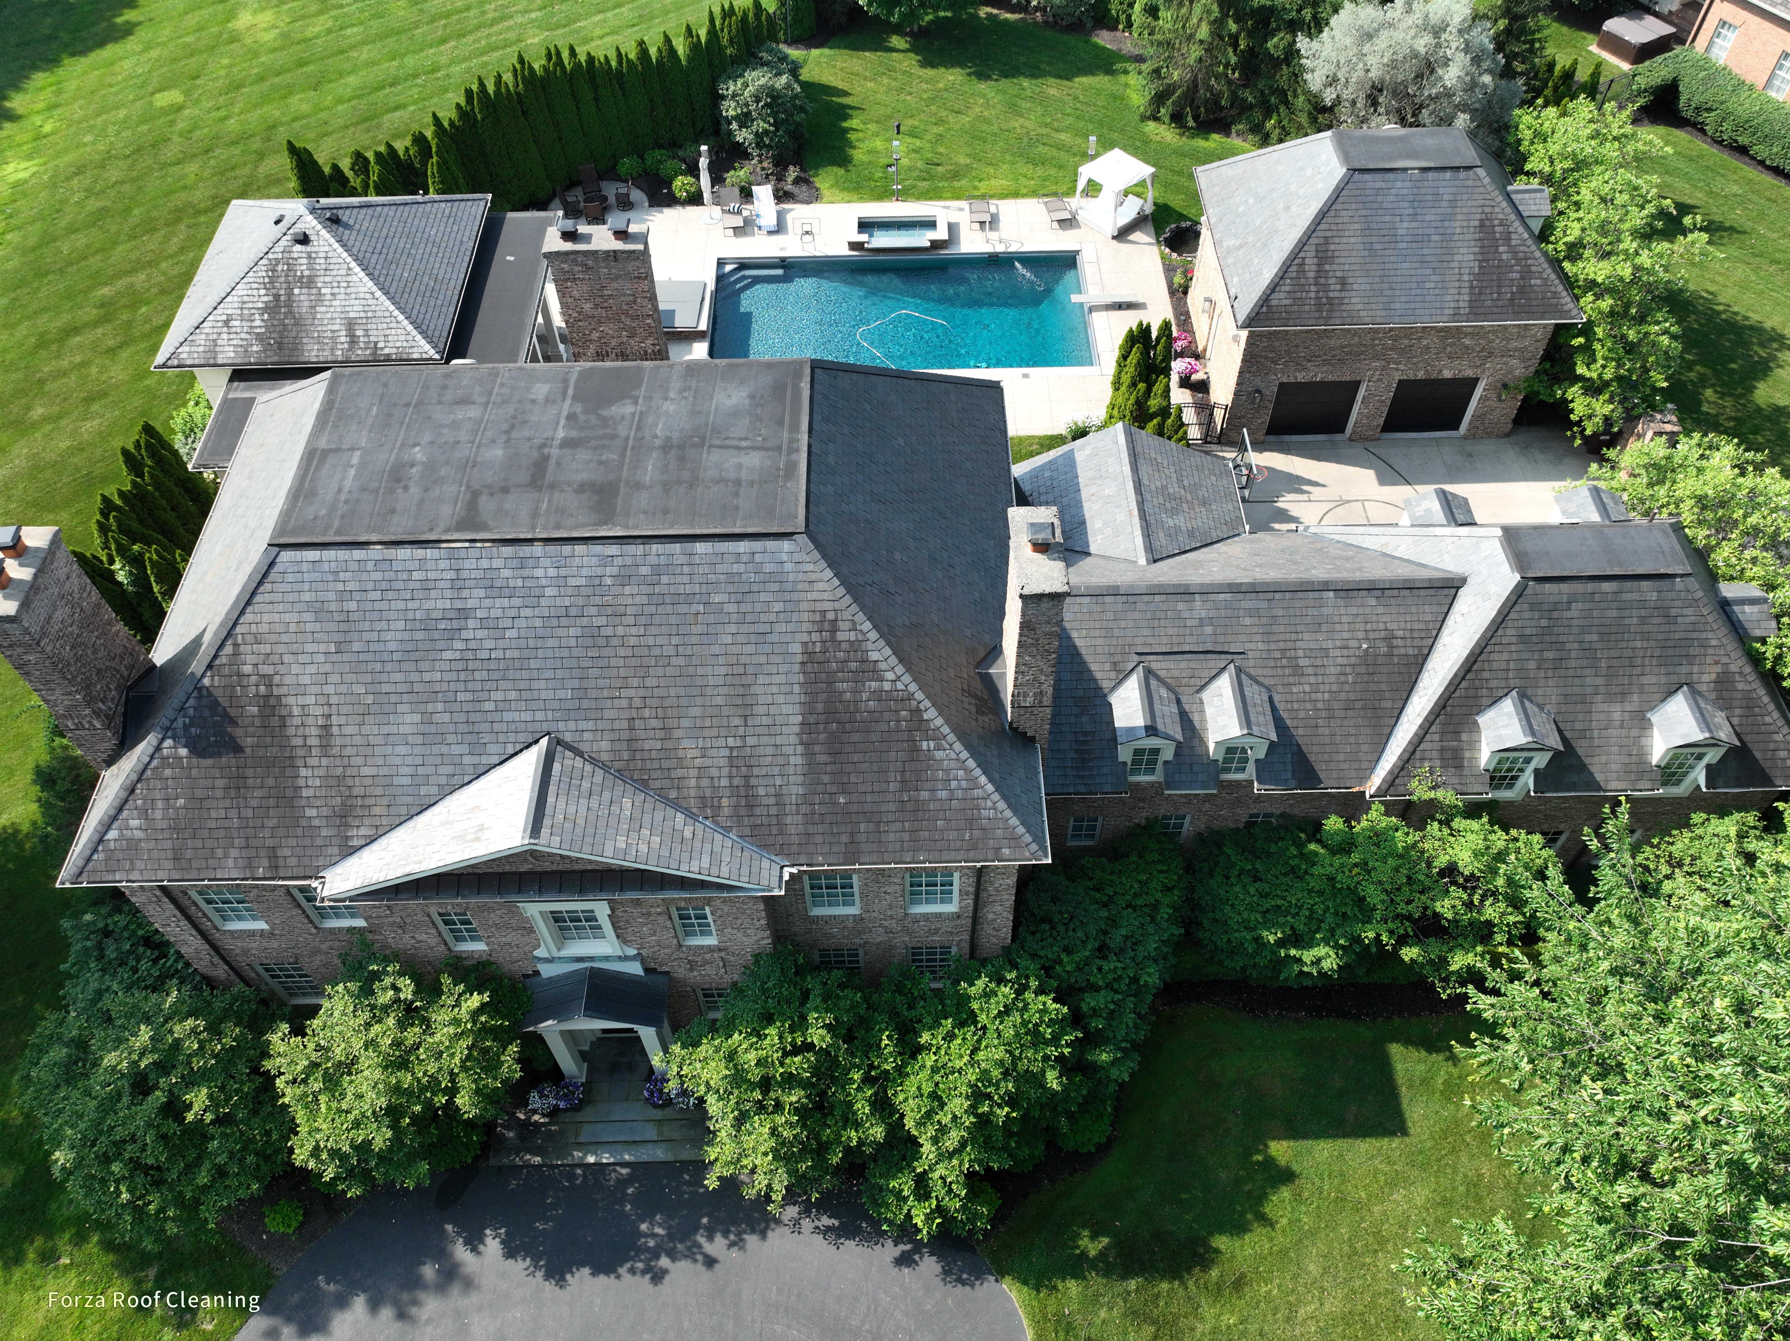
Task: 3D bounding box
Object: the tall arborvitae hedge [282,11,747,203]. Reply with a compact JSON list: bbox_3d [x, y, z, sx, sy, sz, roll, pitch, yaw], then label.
[{"bbox_3d":[-13.308,-20.310,45.822,18.800,4.600,2.100,-31,58,-22],"label":"tall arborvitae hedge"}]

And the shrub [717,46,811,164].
[{"bbox_3d":[-4.989,-21.508,47.282,3.500,3.800,3.900,-1,51,-1],"label":"shrub"}]

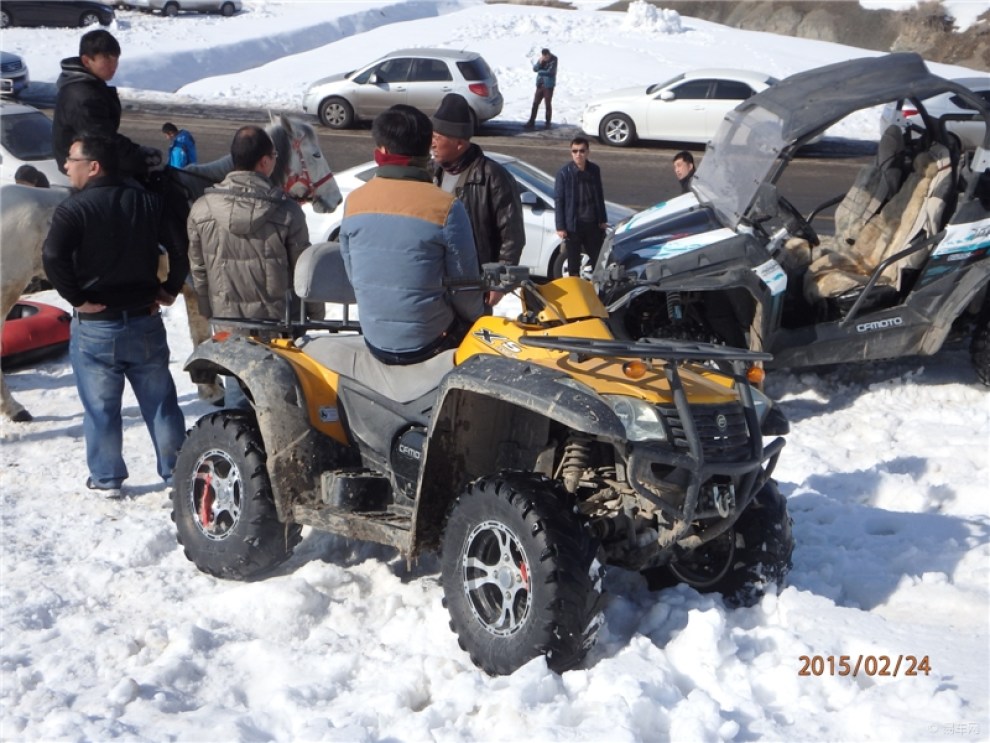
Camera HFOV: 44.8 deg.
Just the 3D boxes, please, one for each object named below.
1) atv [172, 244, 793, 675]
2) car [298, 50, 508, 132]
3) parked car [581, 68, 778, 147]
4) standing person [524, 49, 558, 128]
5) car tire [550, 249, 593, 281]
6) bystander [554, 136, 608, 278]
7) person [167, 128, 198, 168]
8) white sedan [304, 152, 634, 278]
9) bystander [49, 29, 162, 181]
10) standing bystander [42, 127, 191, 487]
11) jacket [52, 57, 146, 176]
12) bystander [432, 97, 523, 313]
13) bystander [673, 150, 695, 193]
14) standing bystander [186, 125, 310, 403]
[{"bbox_3d":[-0.107,0.225,4.407,2.280,1.310,1.170,9,6,42],"label":"atv"},{"bbox_3d":[-1.675,-5.662,24.061,4.130,1.600,1.750,5,17,16],"label":"car"},{"bbox_3d":[4.013,-4.997,22.854,4.750,1.450,1.800,5,16,17],"label":"parked car"},{"bbox_3d":[0.987,-6.038,25.716,0.500,1.670,0.450,13,20,40],"label":"standing person"},{"bbox_3d":[0.906,-1.072,12.688,0.630,0.630,0.210,7,16,23],"label":"car tire"},{"bbox_3d":[0.806,-1.355,11.423,0.540,1.720,0.320,1,15,3],"label":"bystander"},{"bbox_3d":[-3.822,-2.263,14.804,0.420,1.580,0.500,-6,16,-20],"label":"person"},{"bbox_3d":[-0.087,-1.852,13.853,4.600,1.470,1.790,6,17,21],"label":"white sedan"},{"bbox_3d":[-2.068,-1.061,6.457,0.660,1.500,0.580,1,16,2],"label":"bystander"},{"bbox_3d":[-1.764,-0.234,5.638,0.640,1.730,0.420,-10,19,-31],"label":"standing bystander"},{"bbox_3d":[-2.069,-1.306,6.300,0.460,0.700,0.500,-2,15,-8],"label":"jacket"},{"bbox_3d":[-0.092,-0.409,5.625,0.400,1.740,0.550,-10,18,-33],"label":"bystander"},{"bbox_3d":[1.578,-0.990,10.137,0.360,1.720,0.520,-15,22,-43],"label":"bystander"},{"bbox_3d":[-1.083,-0.280,5.532,0.600,1.680,0.400,1,16,2],"label":"standing bystander"}]

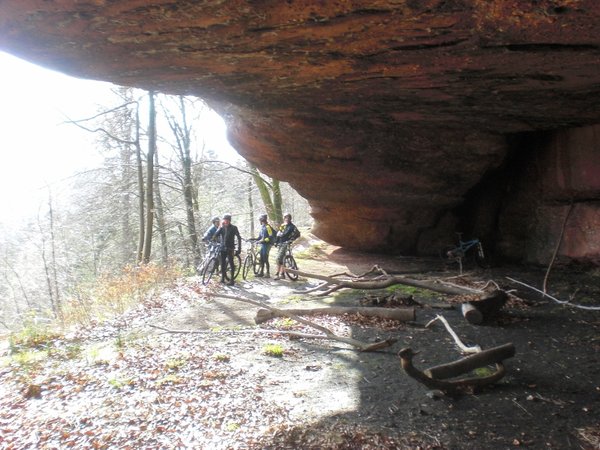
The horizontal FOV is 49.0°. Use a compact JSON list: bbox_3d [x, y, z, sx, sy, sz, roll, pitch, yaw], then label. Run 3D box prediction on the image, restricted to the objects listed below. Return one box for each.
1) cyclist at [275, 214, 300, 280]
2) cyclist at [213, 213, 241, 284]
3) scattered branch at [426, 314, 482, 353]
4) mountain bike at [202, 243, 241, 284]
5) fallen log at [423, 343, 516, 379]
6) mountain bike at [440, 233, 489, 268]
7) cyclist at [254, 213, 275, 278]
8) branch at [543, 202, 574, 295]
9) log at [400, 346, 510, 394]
[{"bbox_3d":[-0.336,0.591,17.700,0.580,1.770,0.550,0,0,-34],"label":"cyclist"},{"bbox_3d":[-1.793,0.610,16.400,0.680,1.780,0.450,0,0,18],"label":"cyclist"},{"bbox_3d":[2.060,1.450,9.150,0.450,0.180,2.300,0,0,0],"label":"scattered branch"},{"bbox_3d":[-1.978,0.989,16.700,0.620,1.040,1.740,0,0,35],"label":"mountain bike"},{"bbox_3d":[1.754,1.390,6.675,1.270,0.140,0.140,-5,3,-32],"label":"fallen log"},{"bbox_3d":[4.874,0.722,19.400,1.720,1.040,0.620,0,0,26],"label":"mountain bike"},{"bbox_3d":[-0.986,0.597,18.300,0.600,1.770,0.520,0,0,-18],"label":"cyclist"},{"bbox_3d":[5.689,0.493,14.400,0.200,2.580,0.150,29,-28,0],"label":"branch"},{"bbox_3d":[1.510,1.400,6.400,1.100,0.340,0.500,0,0,6],"label":"log"}]

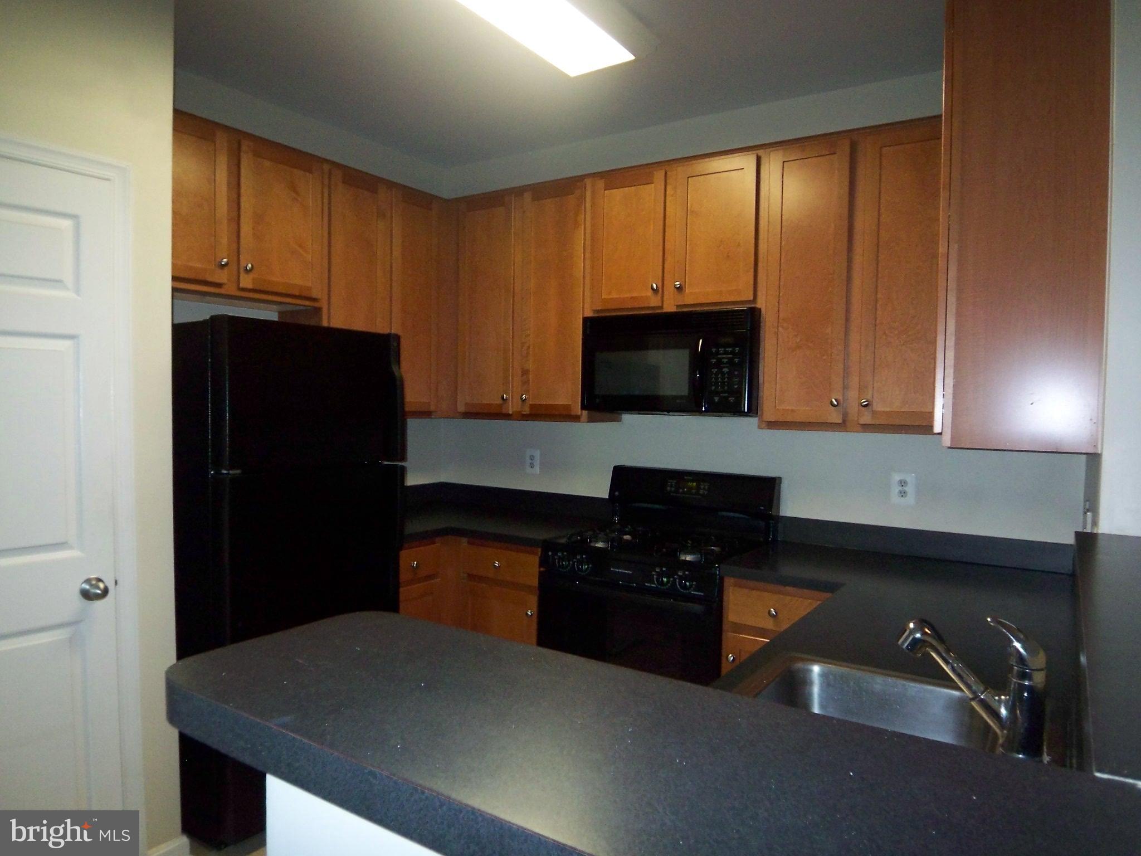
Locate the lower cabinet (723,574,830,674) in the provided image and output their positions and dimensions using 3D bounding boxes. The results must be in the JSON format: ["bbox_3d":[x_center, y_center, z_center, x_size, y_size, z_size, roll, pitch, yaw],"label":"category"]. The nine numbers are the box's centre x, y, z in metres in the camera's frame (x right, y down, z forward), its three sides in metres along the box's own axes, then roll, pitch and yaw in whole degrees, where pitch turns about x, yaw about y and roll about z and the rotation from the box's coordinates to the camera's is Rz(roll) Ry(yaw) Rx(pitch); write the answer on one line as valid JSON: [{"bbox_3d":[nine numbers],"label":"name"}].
[{"bbox_3d":[0.872,0.954,2.765,0.432,0.889,0.636,2,3,33],"label":"lower cabinet"}]

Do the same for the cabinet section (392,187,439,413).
[{"bbox_3d":[-0.852,-0.573,3.600,0.326,1.007,0.301,2,3,33],"label":"cabinet section"}]

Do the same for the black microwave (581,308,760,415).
[{"bbox_3d":[0.456,-0.266,3.149,0.763,0.412,0.379,2,3,33],"label":"black microwave"}]

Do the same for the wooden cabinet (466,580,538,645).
[{"bbox_3d":[-0.130,0.996,3.418,0.402,0.717,0.636,2,3,33],"label":"wooden cabinet"}]

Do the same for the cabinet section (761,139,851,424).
[{"bbox_3d":[0.938,-0.521,2.872,0.302,1.007,0.326,2,3,33],"label":"cabinet section"}]

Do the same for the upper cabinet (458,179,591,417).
[{"bbox_3d":[-0.173,-0.566,3.577,0.771,1.049,0.331,2,3,33],"label":"upper cabinet"}]

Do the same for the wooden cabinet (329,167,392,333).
[{"bbox_3d":[-1.014,-0.567,3.298,0.331,1.049,0.372,2,3,33],"label":"wooden cabinet"}]

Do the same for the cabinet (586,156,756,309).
[{"bbox_3d":[0.476,-0.765,3.148,0.769,0.593,0.331,2,3,33],"label":"cabinet"}]

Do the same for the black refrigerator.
[{"bbox_3d":[-1.133,0.492,2.752,0.742,1.690,0.717,2,3,33],"label":"black refrigerator"}]

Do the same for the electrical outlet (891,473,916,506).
[{"bbox_3d":[1.259,0.231,2.864,0.074,0.117,0.008,2,3,33],"label":"electrical outlet"}]

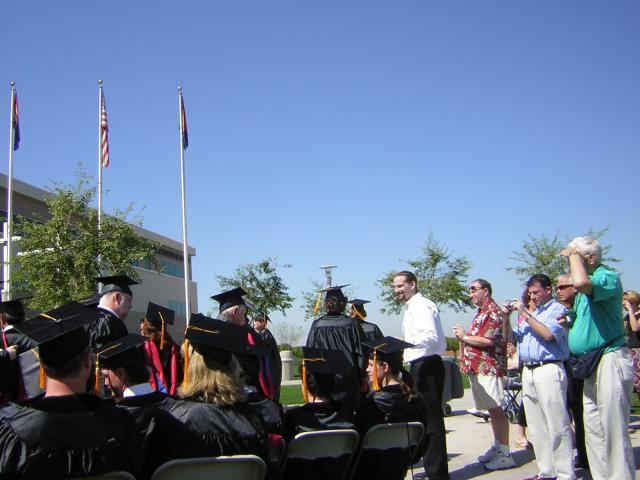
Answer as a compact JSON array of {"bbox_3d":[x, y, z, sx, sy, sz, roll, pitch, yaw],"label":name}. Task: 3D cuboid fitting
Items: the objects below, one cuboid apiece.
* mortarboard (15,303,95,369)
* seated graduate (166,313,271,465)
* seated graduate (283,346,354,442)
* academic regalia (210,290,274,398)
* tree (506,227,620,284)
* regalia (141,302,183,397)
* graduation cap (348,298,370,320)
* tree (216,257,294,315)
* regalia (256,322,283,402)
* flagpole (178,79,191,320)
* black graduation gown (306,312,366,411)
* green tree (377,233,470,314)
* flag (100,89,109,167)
[{"bbox_3d":[-0.986,0.361,2.537,0.250,0.130,0.250,-22,20,-15],"label":"mortarboard"},{"bbox_3d":[-0.454,1.052,2.979,0.530,1.380,0.750,-2,-9,-6],"label":"seated graduate"},{"bbox_3d":[0.015,1.225,3.608,0.550,1.250,0.800,-2,-10,-7],"label":"seated graduate"},{"bbox_3d":[-0.582,1.248,5.152,0.550,1.720,0.550,-1,-10,-12],"label":"academic regalia"},{"bbox_3d":[7.475,1.775,20.102,3.400,4.300,3.300,-3,-9,0],"label":"tree"},{"bbox_3d":[-1.399,1.343,5.876,0.500,1.590,0.400,0,-9,-20],"label":"regalia"},{"bbox_3d":[0.445,0.750,7.400,0.260,0.150,0.260,-5,-3,29],"label":"graduation cap"},{"bbox_3d":[-2.035,2.617,21.672,2.600,4.150,2.500,-3,-9,0],"label":"tree"},{"bbox_3d":[-0.737,1.886,9.000,0.600,1.200,0.420,-1,-10,-11],"label":"regalia"},{"bbox_3d":[-4.210,-0.190,20.604,0.180,9.600,0.180,-3,-9,0],"label":"flagpole"},{"bbox_3d":[0.139,1.283,5.950,0.570,1.220,0.420,-2,-10,-6],"label":"black graduation gown"},{"bbox_3d":[3.231,2.092,20.104,2.900,4.600,2.800,-3,-10,0],"label":"green tree"},{"bbox_3d":[-6.637,-3.465,20.500,0.300,2.400,0.300,-3,-10,0],"label":"flag"}]

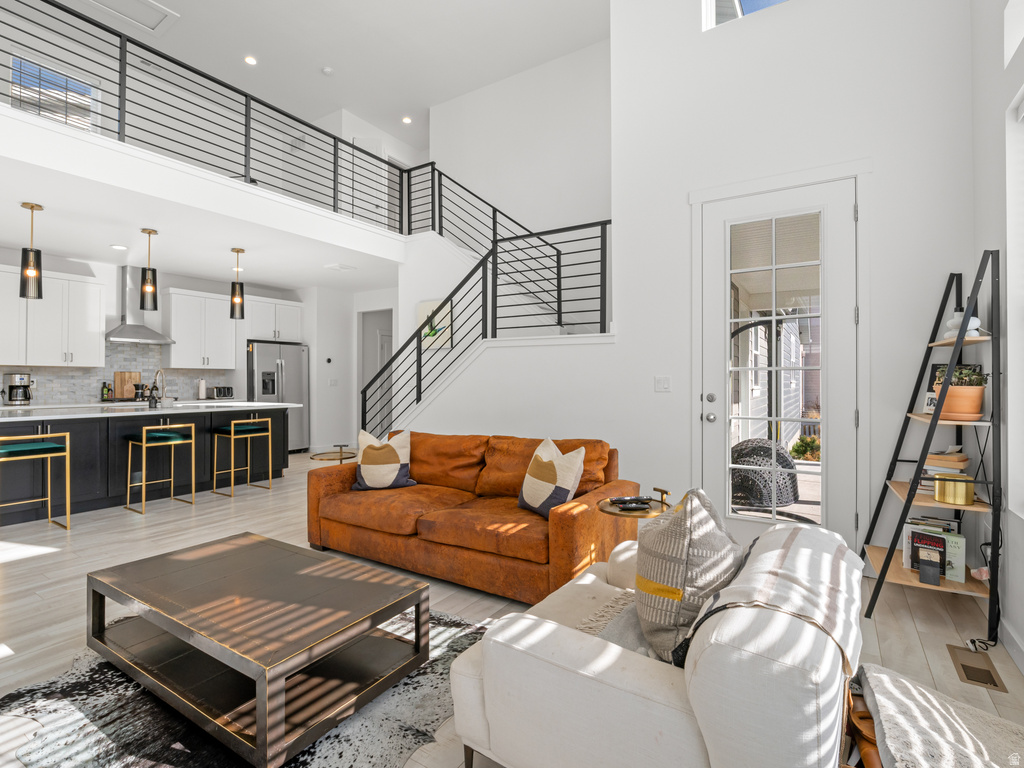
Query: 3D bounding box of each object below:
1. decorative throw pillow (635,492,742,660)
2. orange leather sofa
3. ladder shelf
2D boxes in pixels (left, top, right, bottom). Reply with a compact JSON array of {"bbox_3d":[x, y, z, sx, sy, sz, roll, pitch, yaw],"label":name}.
[{"bbox_3d":[0.550,0.545,1.465,0.220,0.440,0.440,10,4,26],"label":"decorative throw pillow"},{"bbox_3d":[-0.317,0.785,3.314,2.108,0.810,1.020,0,0,32],"label":"orange leather sofa"},{"bbox_3d":[2.146,0.288,2.513,0.490,1.803,0.500,0,0,29],"label":"ladder shelf"}]

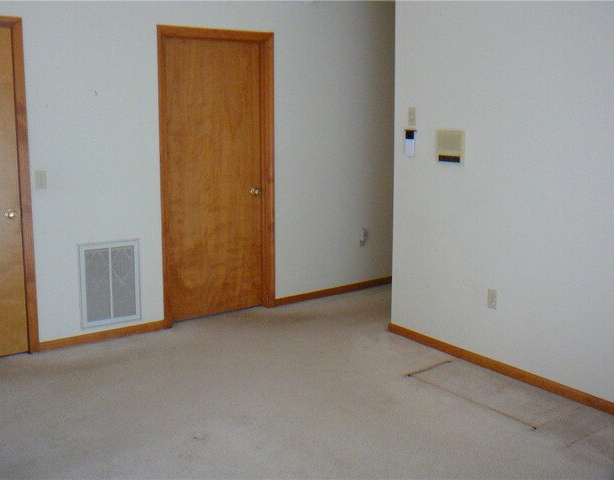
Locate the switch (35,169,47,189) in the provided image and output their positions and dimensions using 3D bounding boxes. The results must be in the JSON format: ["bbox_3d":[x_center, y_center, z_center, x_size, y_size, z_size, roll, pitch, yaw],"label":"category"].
[{"bbox_3d":[-1.633,-0.368,3.979,0.072,0.115,0.020,-7,12,-36],"label":"switch"}]

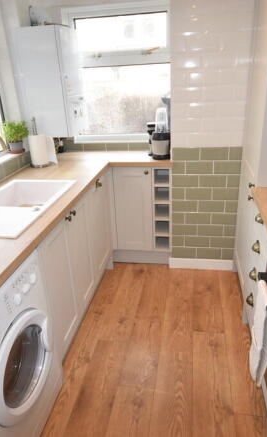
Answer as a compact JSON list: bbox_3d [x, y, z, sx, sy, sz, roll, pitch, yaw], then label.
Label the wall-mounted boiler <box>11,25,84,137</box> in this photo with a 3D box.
[{"bbox_3d":[-0.601,-1.004,2.473,0.340,0.700,0.385,1,24,10],"label":"wall-mounted boiler"}]

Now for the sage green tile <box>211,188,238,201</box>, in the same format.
[{"bbox_3d":[0.693,-0.179,2.458,0.192,0.100,0.009,1,24,10],"label":"sage green tile"}]

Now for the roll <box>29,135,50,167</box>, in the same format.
[{"bbox_3d":[-0.707,-0.505,2.461,0.122,0.220,0.122,-3,24,1],"label":"roll"}]

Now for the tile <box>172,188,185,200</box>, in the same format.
[{"bbox_3d":[0.351,-0.188,2.535,0.098,0.100,0.009,1,24,10],"label":"tile"}]

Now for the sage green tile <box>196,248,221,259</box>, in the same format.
[{"bbox_3d":[0.625,0.287,2.695,0.200,0.100,0.009,1,24,10],"label":"sage green tile"}]

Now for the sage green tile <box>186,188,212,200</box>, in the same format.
[{"bbox_3d":[0.500,-0.184,2.508,0.200,0.100,0.009,1,24,10],"label":"sage green tile"}]

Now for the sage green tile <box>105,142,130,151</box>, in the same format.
[{"bbox_3d":[-0.137,-0.611,2.813,0.197,0.070,0.010,2,24,10],"label":"sage green tile"}]

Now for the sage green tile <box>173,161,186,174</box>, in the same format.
[{"bbox_3d":[0.338,-0.374,2.406,0.091,0.099,0.010,2,24,10],"label":"sage green tile"}]

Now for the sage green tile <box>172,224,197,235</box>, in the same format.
[{"bbox_3d":[0.410,0.095,2.613,0.199,0.098,0.010,1,24,11],"label":"sage green tile"}]

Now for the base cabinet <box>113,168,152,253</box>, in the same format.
[{"bbox_3d":[0.034,-0.132,2.777,0.300,0.710,0.380,1,24,11],"label":"base cabinet"}]

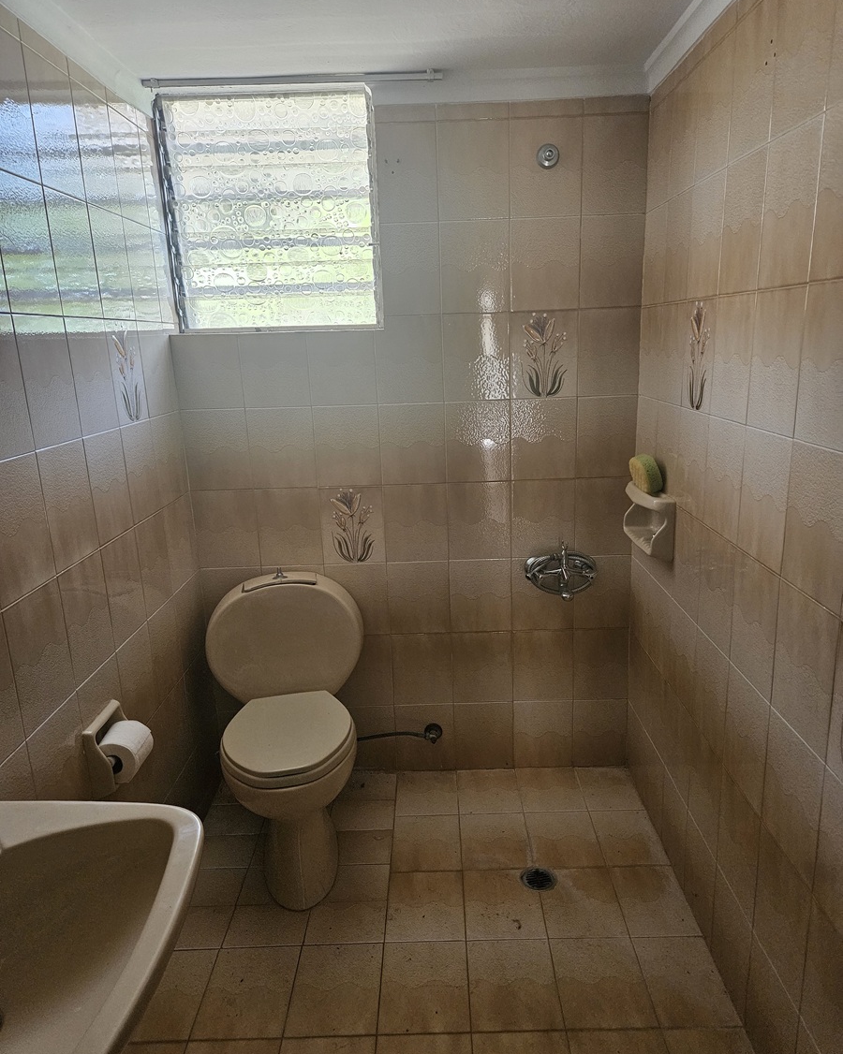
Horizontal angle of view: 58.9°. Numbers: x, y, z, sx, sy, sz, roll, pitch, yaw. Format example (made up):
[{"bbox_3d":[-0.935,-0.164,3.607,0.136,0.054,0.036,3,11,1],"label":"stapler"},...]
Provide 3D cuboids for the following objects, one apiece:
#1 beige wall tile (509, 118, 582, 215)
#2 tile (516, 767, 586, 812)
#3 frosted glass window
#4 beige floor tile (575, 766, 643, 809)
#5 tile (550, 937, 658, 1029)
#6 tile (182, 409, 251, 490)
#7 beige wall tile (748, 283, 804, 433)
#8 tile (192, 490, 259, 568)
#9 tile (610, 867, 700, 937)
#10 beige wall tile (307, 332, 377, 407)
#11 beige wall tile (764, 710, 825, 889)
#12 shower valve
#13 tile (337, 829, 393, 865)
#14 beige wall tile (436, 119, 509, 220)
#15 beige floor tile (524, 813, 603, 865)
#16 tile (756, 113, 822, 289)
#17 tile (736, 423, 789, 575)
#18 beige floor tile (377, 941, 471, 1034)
[{"bbox_3d":[0.345,-0.995,2.072,0.200,0.252,0.012,-2,16,1],"label":"beige wall tile"},{"bbox_3d":[0.421,0.863,2.446,0.200,0.010,0.247,-2,14,1],"label":"tile"},{"bbox_3d":[-0.432,-0.912,2.194,0.612,0.649,0.080,-2,16,1],"label":"frosted glass window"},{"bbox_3d":[0.614,0.858,2.448,0.178,0.012,0.250,-2,15,1],"label":"beige floor tile"},{"bbox_3d":[0.411,1.049,1.717,0.199,0.010,0.249,-2,14,1],"label":"tile"},{"bbox_3d":[-0.628,-0.239,2.311,0.199,0.250,0.010,-2,14,1],"label":"tile"},{"bbox_3d":[0.643,-0.301,1.347,0.010,0.251,0.200,-2,14,1],"label":"beige wall tile"},{"bbox_3d":[-0.619,0.006,2.374,0.199,0.250,0.010,-2,14,1],"label":"tile"},{"bbox_3d":[0.607,0.984,1.964,0.178,0.012,0.250,-2,15,1],"label":"tile"},{"bbox_3d":[-0.234,-0.475,2.231,0.199,0.212,0.010,-2,14,1],"label":"beige wall tile"},{"bbox_3d":[0.669,0.483,1.342,0.010,0.251,0.200,-2,14,1],"label":"beige wall tile"},{"bbox_3d":[0.428,0.137,2.321,0.208,0.159,0.130,-2,14,1],"label":"shower valve"},{"bbox_3d":[-0.188,0.950,2.198,0.200,0.010,0.149,-2,14,1],"label":"tile"},{"bbox_3d":[0.148,-0.998,2.103,0.199,0.250,0.010,-2,14,1],"label":"beige wall tile"},{"bbox_3d":[0.418,0.922,2.203,0.200,0.010,0.250,-2,14,1],"label":"beige floor tile"},{"bbox_3d":[0.630,-0.541,1.274,0.010,0.250,0.199,-2,14,1],"label":"tile"},{"bbox_3d":[0.646,-0.054,1.401,0.010,0.250,0.200,-1,14,1],"label":"tile"},{"bbox_3d":[0.009,1.060,1.722,0.203,0.010,0.254,-2,14,1],"label":"beige floor tile"}]

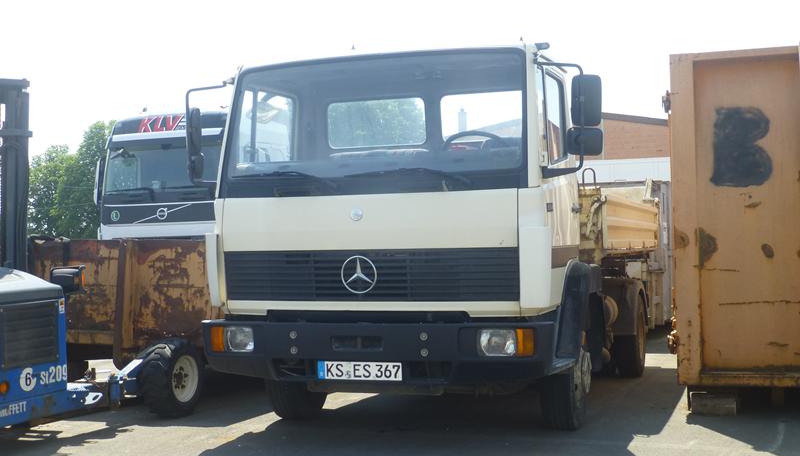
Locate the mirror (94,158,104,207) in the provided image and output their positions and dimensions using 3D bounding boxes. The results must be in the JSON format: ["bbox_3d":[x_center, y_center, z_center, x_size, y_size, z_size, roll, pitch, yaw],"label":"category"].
[{"bbox_3d":[-4.728,-0.716,16.000,0.150,0.720,0.240,0,-1,-35],"label":"mirror"}]

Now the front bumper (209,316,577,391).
[{"bbox_3d":[-0.168,0.755,6.049,2.200,0.390,0.480,-1,-1,18],"label":"front bumper"}]

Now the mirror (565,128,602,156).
[{"bbox_3d":[1.058,-0.496,5.830,0.200,0.170,0.090,-1,-1,-3],"label":"mirror"}]

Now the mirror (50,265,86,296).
[{"bbox_3d":[-2.412,0.378,7.400,0.260,0.230,0.150,-1,-1,15],"label":"mirror"}]

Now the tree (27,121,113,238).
[{"bbox_3d":[-12.046,-0.888,38.000,4.600,6.400,4.600,-1,-1,0],"label":"tree"}]

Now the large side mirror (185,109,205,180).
[{"bbox_3d":[-1.320,-0.547,6.580,0.110,0.480,0.190,-1,-1,-20],"label":"large side mirror"}]

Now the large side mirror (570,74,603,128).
[{"bbox_3d":[1.072,-0.731,5.830,0.175,0.295,0.080,-1,-1,-5],"label":"large side mirror"}]

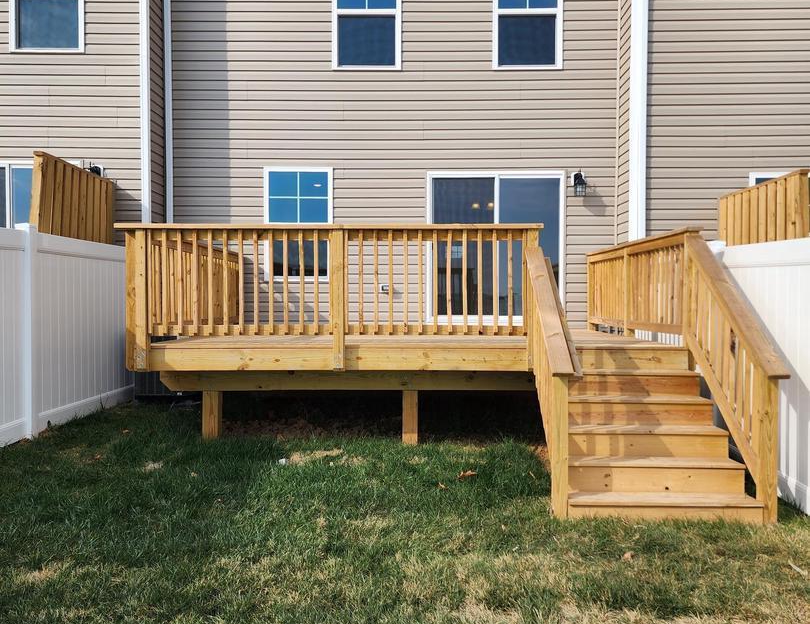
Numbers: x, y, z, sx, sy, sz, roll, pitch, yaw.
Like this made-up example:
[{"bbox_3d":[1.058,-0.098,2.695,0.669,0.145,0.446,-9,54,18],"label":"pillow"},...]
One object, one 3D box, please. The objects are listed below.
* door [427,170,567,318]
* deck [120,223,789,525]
[{"bbox_3d":[1.193,-0.837,9.457,1.780,2.020,0.120,0,1,1],"label":"door"},{"bbox_3d":[0.049,0.284,7.038,4.890,2.080,4.900,0,1,1],"label":"deck"}]

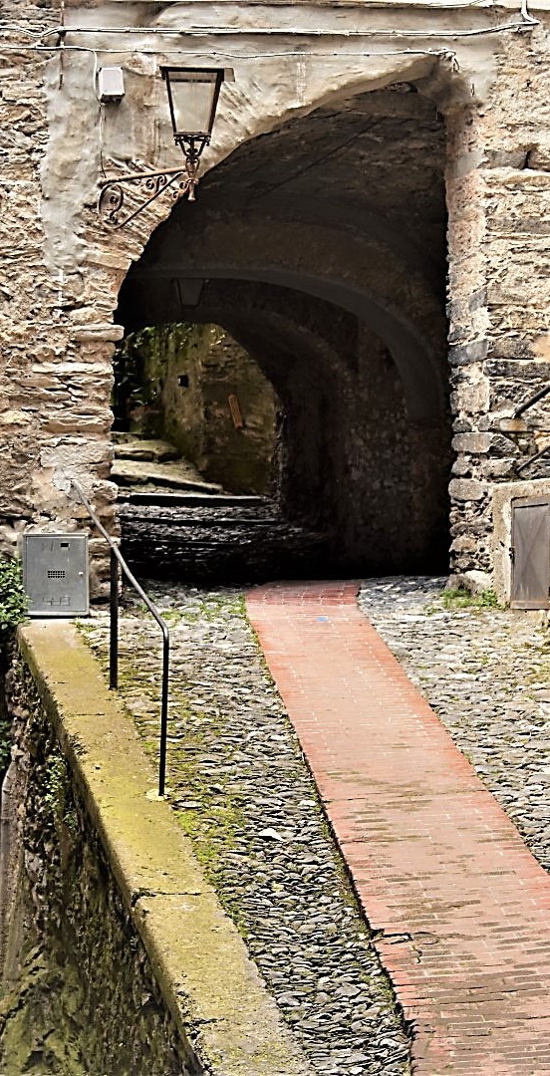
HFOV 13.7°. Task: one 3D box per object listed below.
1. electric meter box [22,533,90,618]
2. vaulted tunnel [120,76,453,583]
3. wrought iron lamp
[{"bbox_3d":[-1.603,0.269,16.800,0.490,0.610,0.220,0,-1,-6],"label":"electric meter box"},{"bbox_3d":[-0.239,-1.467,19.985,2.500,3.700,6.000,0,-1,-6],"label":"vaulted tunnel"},{"bbox_3d":[-0.814,-2.822,16.500,0.910,1.160,0.600,0,-1,-6],"label":"wrought iron lamp"}]

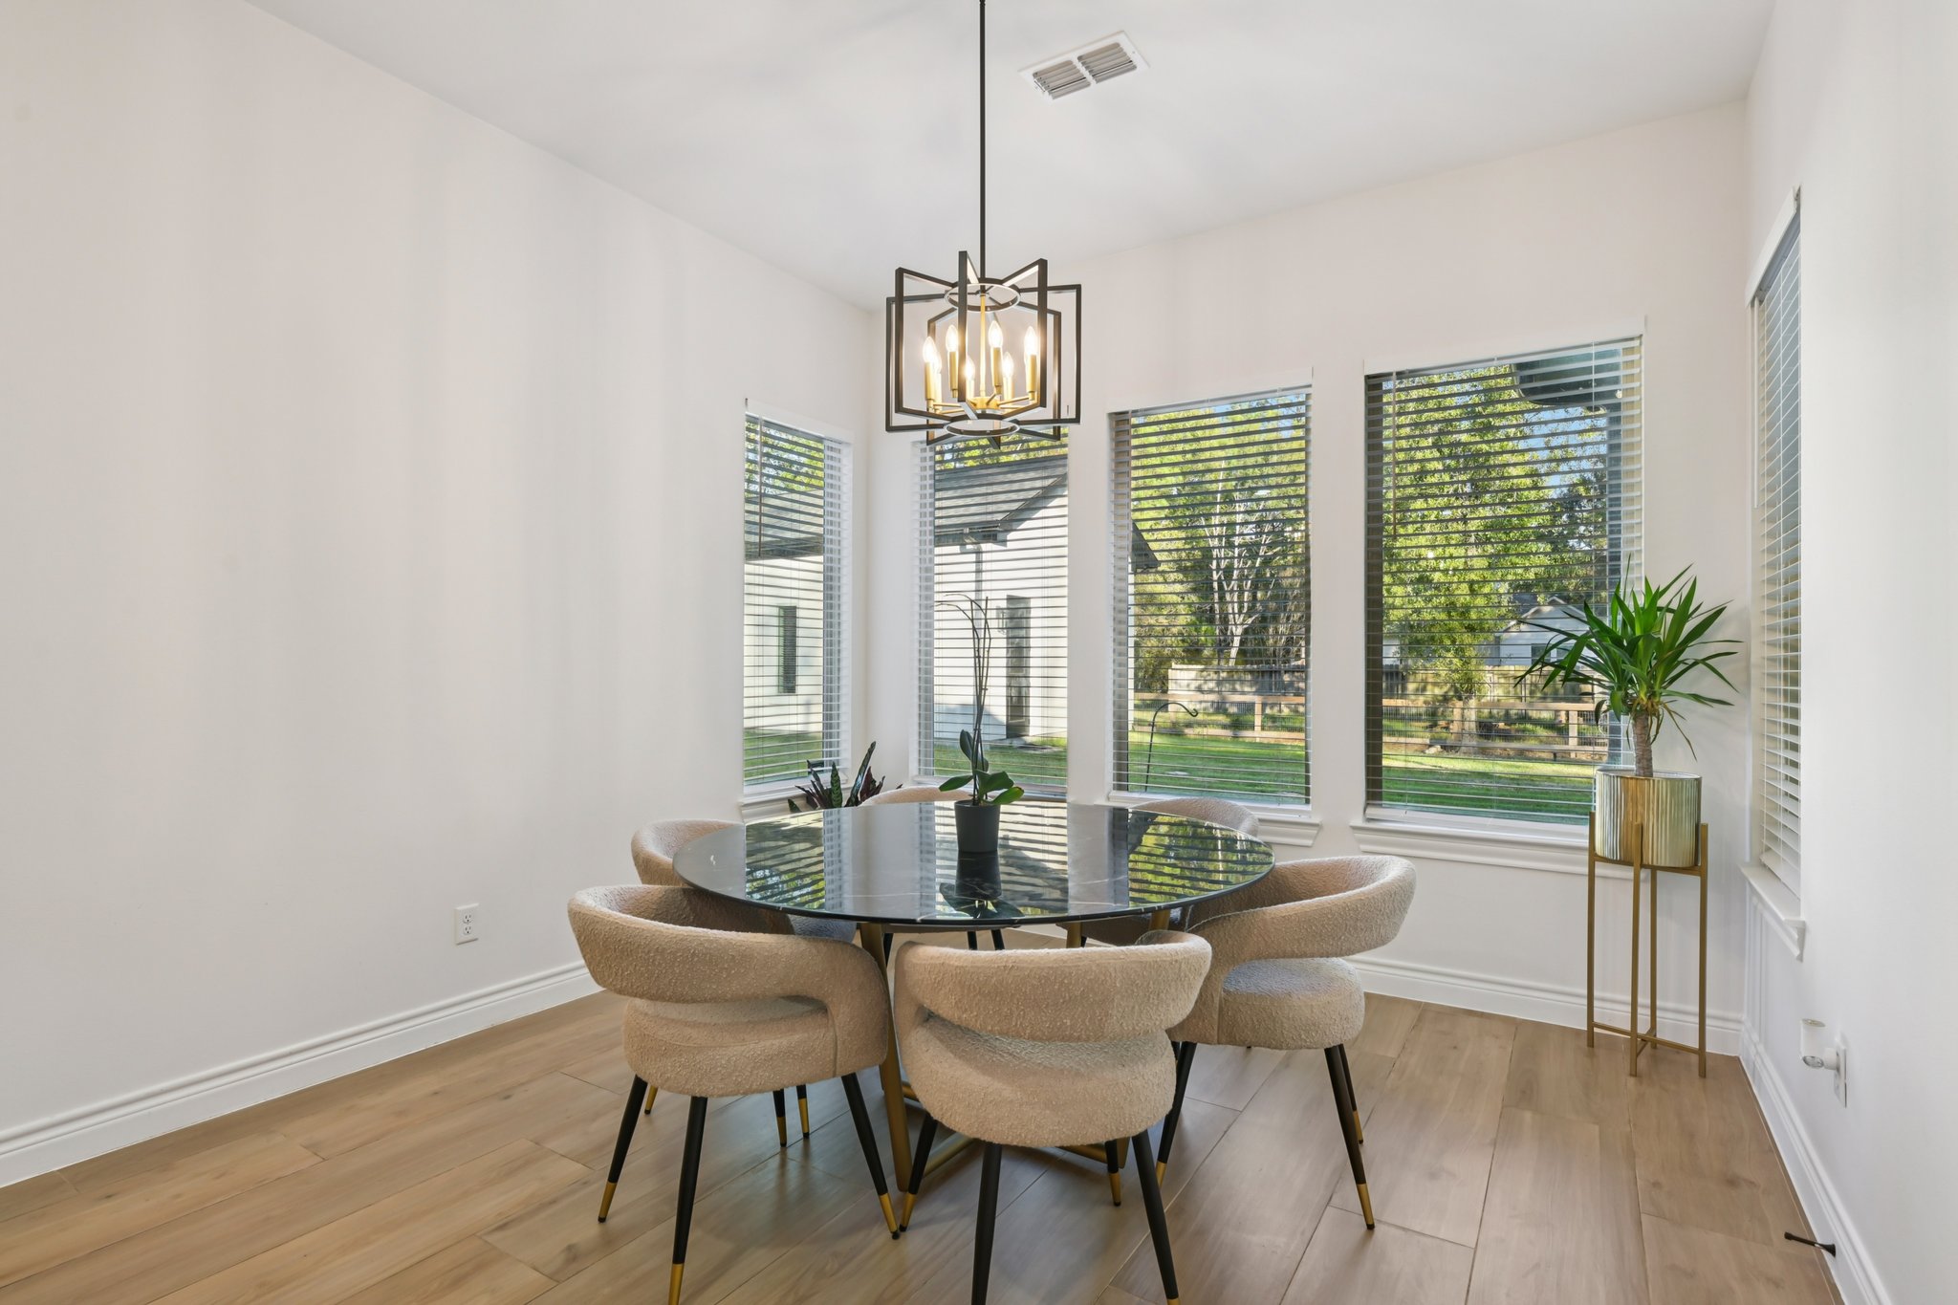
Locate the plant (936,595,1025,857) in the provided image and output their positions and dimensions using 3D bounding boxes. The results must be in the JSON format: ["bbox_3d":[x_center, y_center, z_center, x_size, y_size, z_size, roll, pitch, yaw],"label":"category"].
[{"bbox_3d":[0.010,0.180,2.371,0.225,0.655,0.200,0,-1,0],"label":"plant"}]

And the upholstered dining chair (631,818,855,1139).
[{"bbox_3d":[-0.683,0.888,2.689,0.608,0.750,0.590,0,-1,8],"label":"upholstered dining chair"}]

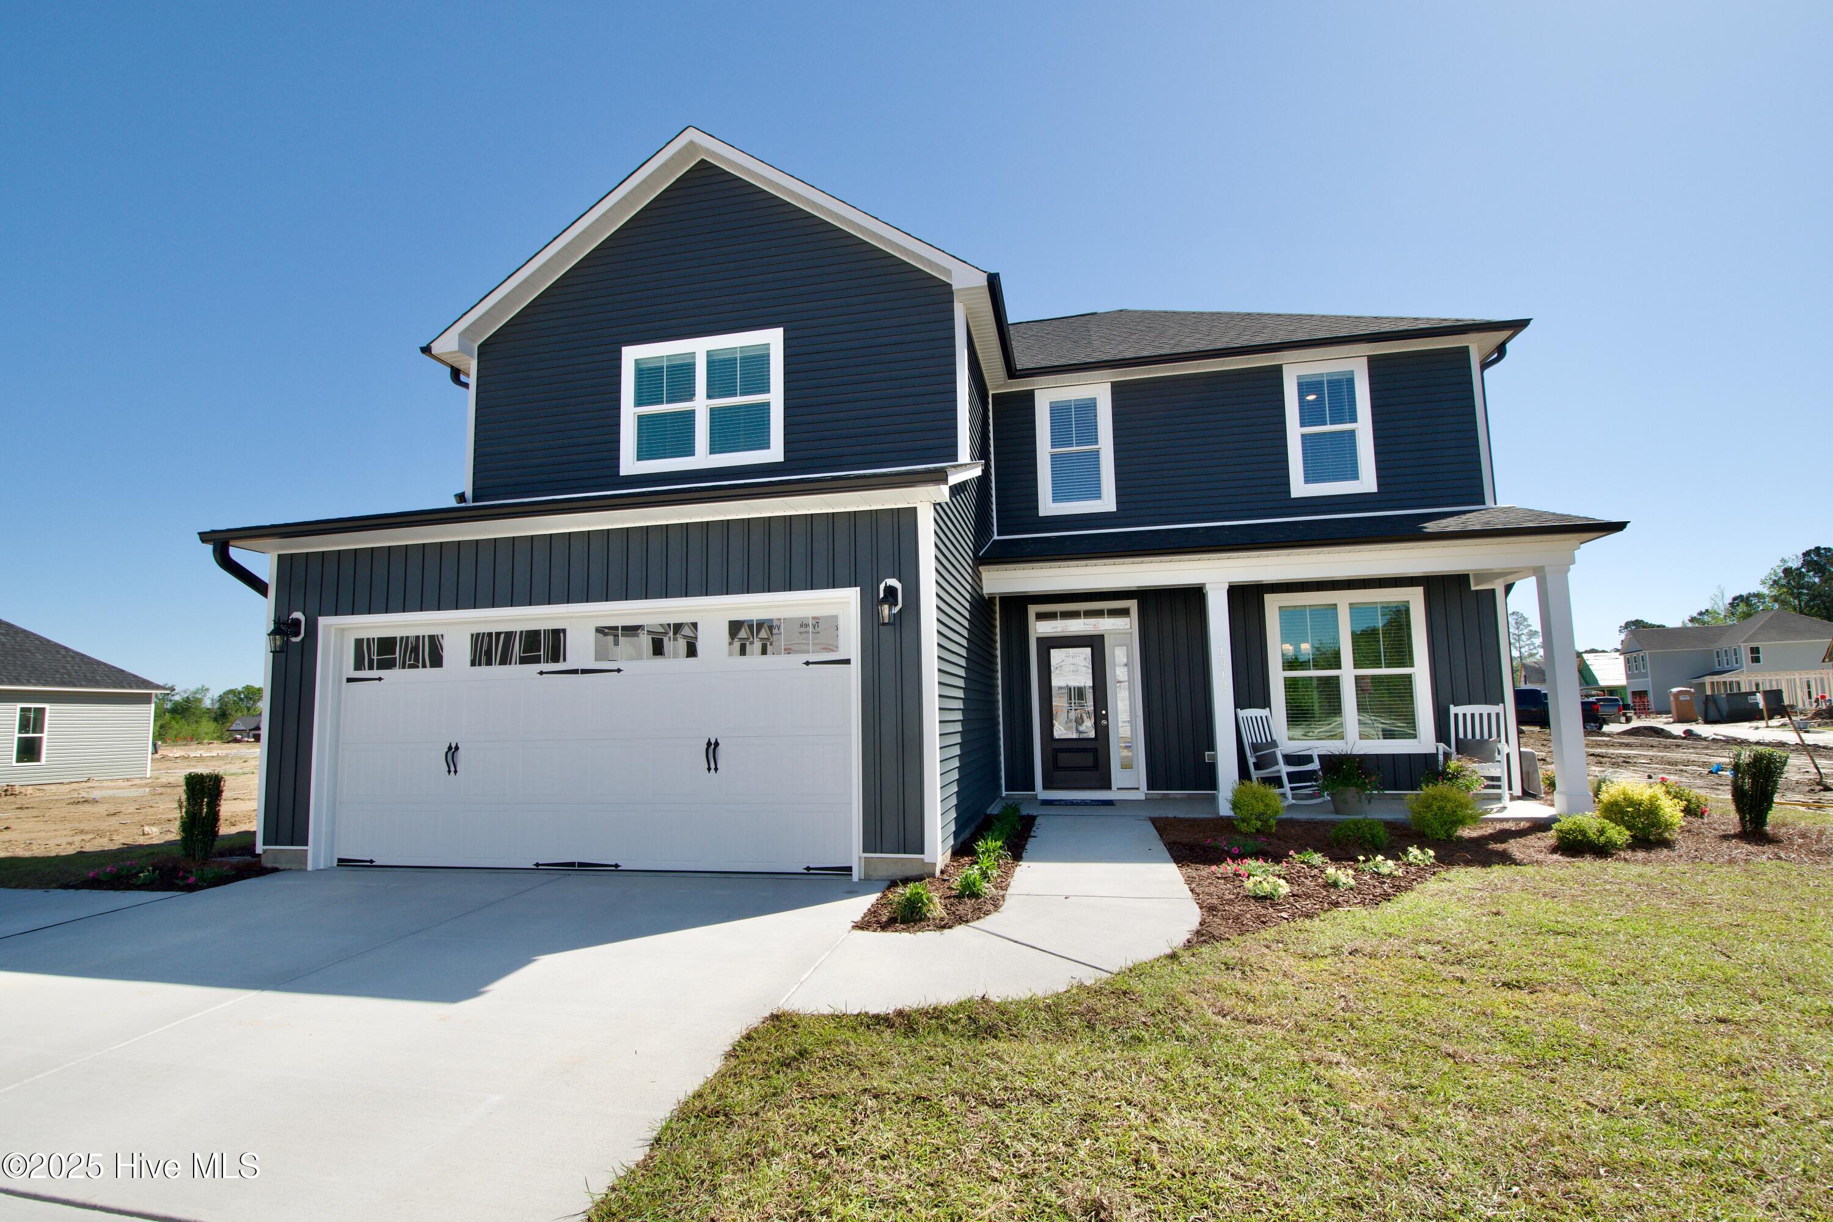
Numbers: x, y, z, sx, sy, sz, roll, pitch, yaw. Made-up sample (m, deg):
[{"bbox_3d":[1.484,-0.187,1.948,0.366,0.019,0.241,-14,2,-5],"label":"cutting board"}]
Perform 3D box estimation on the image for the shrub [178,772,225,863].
[{"bbox_3d":[-6.877,1.985,7.350,0.354,0.882,0.354,-3,-6,11],"label":"shrub"}]

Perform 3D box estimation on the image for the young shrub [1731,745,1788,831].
[{"bbox_3d":[8.111,1.717,7.350,0.421,0.841,0.421,-3,-6,11],"label":"young shrub"}]

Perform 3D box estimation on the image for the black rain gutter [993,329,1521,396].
[{"bbox_3d":[4.267,-3.295,10.024,6.500,0.200,0.420,-3,-6,11],"label":"black rain gutter"}]

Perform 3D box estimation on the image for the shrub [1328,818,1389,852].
[{"bbox_3d":[4.085,2.063,7.050,0.506,0.317,0.506,-3,-6,11],"label":"shrub"}]

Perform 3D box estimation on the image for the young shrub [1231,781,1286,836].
[{"bbox_3d":[3.540,2.043,7.950,0.527,0.567,0.527,-3,-6,11],"label":"young shrub"}]

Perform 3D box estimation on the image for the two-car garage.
[{"bbox_3d":[-2.917,1.052,6.456,5.099,2.216,0.240,-3,-6,11],"label":"two-car garage"}]

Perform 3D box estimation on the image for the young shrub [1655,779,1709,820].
[{"bbox_3d":[8.168,2.003,8.150,0.484,0.428,0.484,-3,-6,11],"label":"young shrub"}]

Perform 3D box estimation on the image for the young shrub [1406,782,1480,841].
[{"bbox_3d":[5.113,1.936,7.400,0.617,0.569,0.617,-3,-6,11],"label":"young shrub"}]

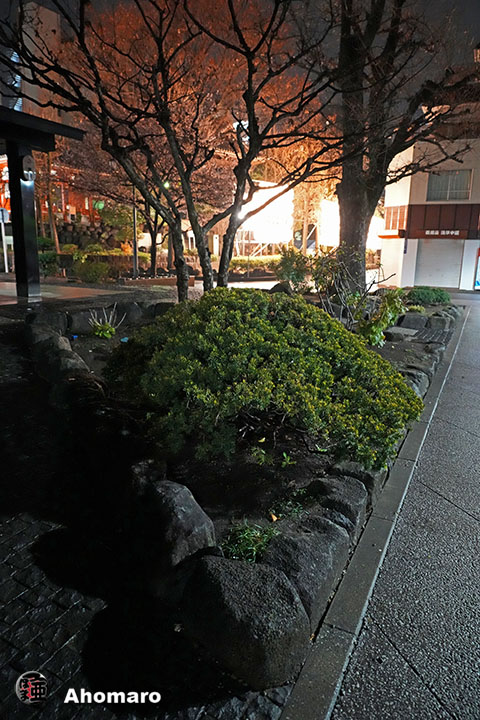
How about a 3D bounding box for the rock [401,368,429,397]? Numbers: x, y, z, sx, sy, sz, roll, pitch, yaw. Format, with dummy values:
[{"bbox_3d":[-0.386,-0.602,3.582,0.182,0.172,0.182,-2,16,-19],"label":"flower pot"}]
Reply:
[{"bbox_3d":[1.989,0.286,5.600,0.450,0.320,0.500,7,12,26],"label":"rock"}]

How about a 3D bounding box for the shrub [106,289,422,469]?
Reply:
[{"bbox_3d":[0.200,-0.100,4.350,2.800,1.050,2.450,1,11,0],"label":"shrub"}]

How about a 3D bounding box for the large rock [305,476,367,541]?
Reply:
[{"bbox_3d":[0.551,0.810,2.749,0.330,0.220,0.460,7,13,26],"label":"large rock"}]

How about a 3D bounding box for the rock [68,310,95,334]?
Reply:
[{"bbox_3d":[-2.775,-0.664,8.632,0.380,0.420,0.600,7,13,26],"label":"rock"}]

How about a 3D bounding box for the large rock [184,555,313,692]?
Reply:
[{"bbox_3d":[0.042,0.949,1.851,0.430,0.290,0.400,7,13,26],"label":"large rock"}]

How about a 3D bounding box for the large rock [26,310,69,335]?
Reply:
[{"bbox_3d":[-3.185,-0.593,7.900,0.680,0.420,0.500,1,11,0],"label":"large rock"}]

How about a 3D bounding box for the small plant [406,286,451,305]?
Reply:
[{"bbox_3d":[5.812,-1.989,14.800,1.350,0.520,1.100,1,11,0],"label":"small plant"}]

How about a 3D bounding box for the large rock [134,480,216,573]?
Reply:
[{"bbox_3d":[-0.315,0.794,2.435,0.360,0.340,0.500,-2,12,-16],"label":"large rock"}]

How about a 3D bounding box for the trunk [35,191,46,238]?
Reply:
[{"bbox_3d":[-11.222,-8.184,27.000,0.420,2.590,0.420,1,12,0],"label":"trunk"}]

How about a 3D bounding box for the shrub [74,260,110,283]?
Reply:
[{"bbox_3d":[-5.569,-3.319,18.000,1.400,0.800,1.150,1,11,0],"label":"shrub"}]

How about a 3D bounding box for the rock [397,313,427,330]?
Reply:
[{"bbox_3d":[3.378,-0.764,9.400,0.560,0.360,0.450,1,11,0],"label":"rock"}]

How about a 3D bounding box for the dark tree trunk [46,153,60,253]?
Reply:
[{"bbox_3d":[-8.548,-7.127,22.000,0.550,4.800,0.500,1,11,0],"label":"dark tree trunk"}]

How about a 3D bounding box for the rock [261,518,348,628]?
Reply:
[{"bbox_3d":[0.283,0.918,2.224,0.330,0.210,0.600,7,13,26],"label":"rock"}]

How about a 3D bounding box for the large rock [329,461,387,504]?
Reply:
[{"bbox_3d":[0.779,0.746,3.179,0.320,0.180,0.520,7,13,26],"label":"large rock"}]

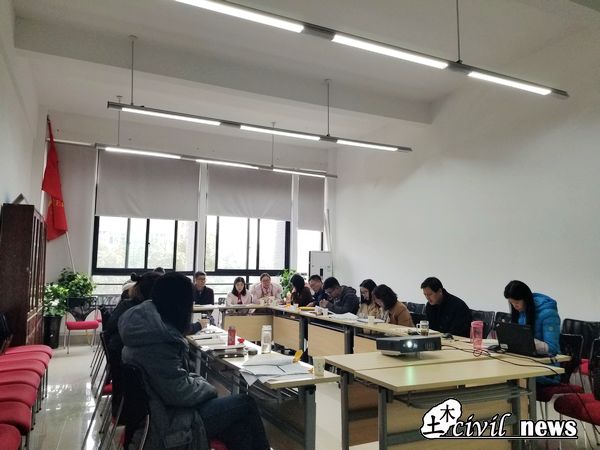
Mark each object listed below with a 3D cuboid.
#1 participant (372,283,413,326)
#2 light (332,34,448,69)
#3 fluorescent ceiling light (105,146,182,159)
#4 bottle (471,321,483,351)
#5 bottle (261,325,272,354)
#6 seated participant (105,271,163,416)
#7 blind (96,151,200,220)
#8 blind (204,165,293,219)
[{"bbox_3d":[0.920,1.182,4.478,0.720,1.180,0.500,4,-7,-31],"label":"participant"},{"bbox_3d":[0.788,-1.446,3.751,1.160,0.055,0.075,3,-6,-25],"label":"light"},{"bbox_3d":[-2.671,-1.224,7.738,1.230,0.070,0.110,4,-6,-25],"label":"fluorescent ceiling light"},{"bbox_3d":[1.278,0.796,3.251,0.078,0.213,0.078,4,-6,-25],"label":"bottle"},{"bbox_3d":[-0.262,0.845,3.339,0.070,0.205,0.070,3,-7,-26],"label":"bottle"},{"bbox_3d":[-0.853,0.952,2.898,0.700,1.240,0.500,5,-7,-34],"label":"seated participant"},{"bbox_3d":[-2.728,-0.685,8.267,1.850,1.207,0.080,3,-6,-25],"label":"blind"},{"bbox_3d":[-0.960,-0.645,8.843,1.740,1.060,0.060,4,-6,-25],"label":"blind"}]

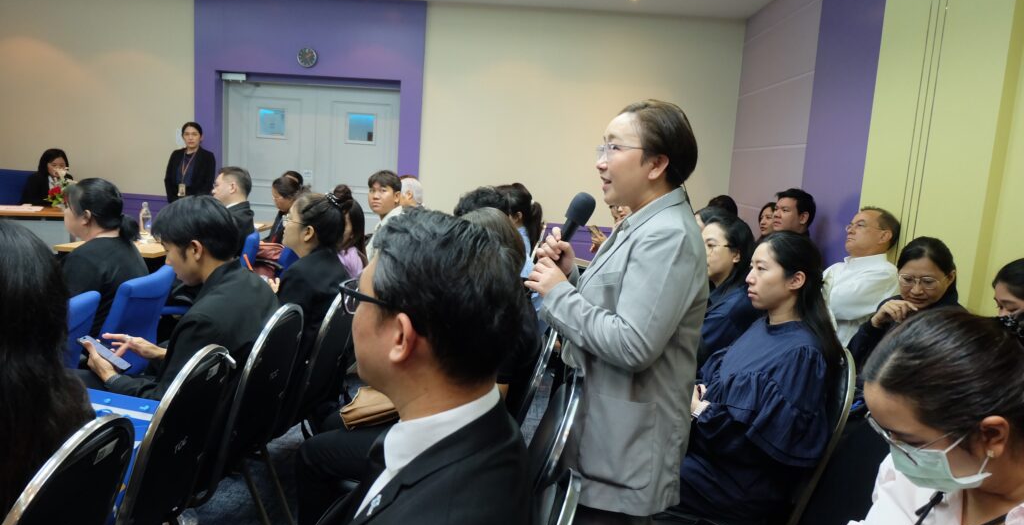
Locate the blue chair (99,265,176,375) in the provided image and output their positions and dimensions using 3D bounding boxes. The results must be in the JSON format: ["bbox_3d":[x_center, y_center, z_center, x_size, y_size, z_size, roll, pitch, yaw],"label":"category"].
[{"bbox_3d":[-1.700,0.476,2.677,0.600,0.900,0.560,3,8,-1],"label":"blue chair"}]

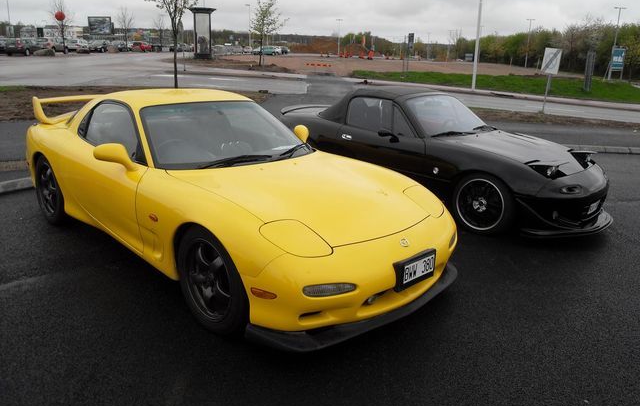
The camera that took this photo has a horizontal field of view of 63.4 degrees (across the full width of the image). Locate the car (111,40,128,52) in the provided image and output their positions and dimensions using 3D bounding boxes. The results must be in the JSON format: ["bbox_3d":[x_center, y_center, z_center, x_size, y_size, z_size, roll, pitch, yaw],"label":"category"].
[{"bbox_3d":[-30.083,-23.541,77.869,1.750,1.460,4.300,2,17,0],"label":"car"}]

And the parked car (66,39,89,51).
[{"bbox_3d":[-28.973,-18.767,62.061,1.770,1.460,4.500,0,17,-8],"label":"parked car"}]

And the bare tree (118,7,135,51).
[{"bbox_3d":[-23.806,-21.255,63.248,2.200,5.390,2.200,2,16,0],"label":"bare tree"}]

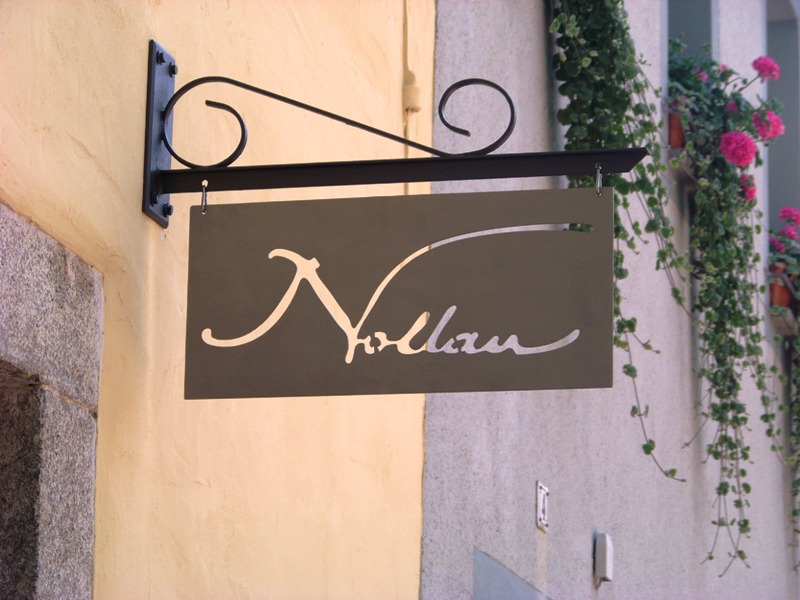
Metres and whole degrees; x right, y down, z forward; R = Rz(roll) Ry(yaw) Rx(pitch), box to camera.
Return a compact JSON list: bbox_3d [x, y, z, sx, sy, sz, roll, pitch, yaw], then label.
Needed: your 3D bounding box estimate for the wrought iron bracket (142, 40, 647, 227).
[{"bbox_3d":[-0.005,-0.263,5.057,0.747,0.256,0.089,-2,-13,14],"label":"wrought iron bracket"}]

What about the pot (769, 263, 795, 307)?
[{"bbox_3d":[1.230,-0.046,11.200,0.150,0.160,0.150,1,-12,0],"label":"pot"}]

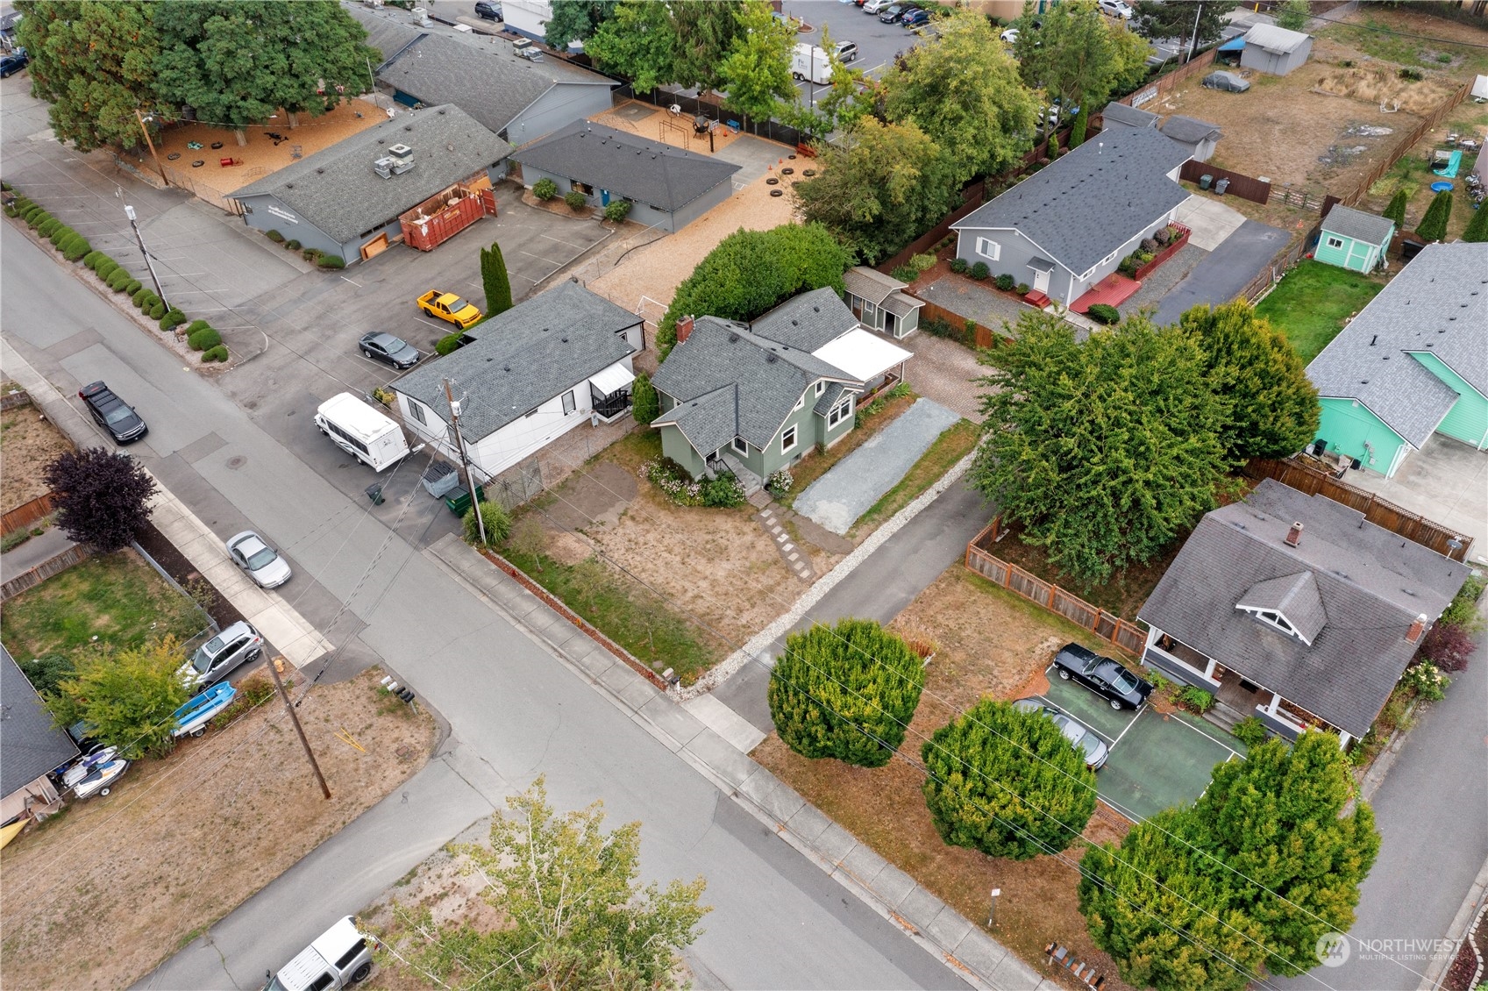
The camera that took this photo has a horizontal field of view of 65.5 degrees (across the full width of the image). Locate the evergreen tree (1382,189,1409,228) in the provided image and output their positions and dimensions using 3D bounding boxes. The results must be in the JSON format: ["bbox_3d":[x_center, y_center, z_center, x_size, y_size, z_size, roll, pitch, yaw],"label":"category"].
[{"bbox_3d":[51.020,-22.414,90.211,1.750,3.200,1.750,30,50,33],"label":"evergreen tree"}]

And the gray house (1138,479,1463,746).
[{"bbox_3d":[26.840,4.490,54.735,10.300,6.400,14.000,30,50,32],"label":"gray house"}]

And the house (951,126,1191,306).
[{"bbox_3d":[27.246,-22.738,90.531,11.000,4.700,22.400,30,50,33],"label":"house"}]

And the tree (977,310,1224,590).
[{"bbox_3d":[18.330,-2.434,60.555,12.300,12.500,12.300,-1,40,1],"label":"tree"}]

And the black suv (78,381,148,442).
[{"bbox_3d":[-40.810,-5.332,75.081,1.950,1.880,4.950,-33,49,-32],"label":"black suv"}]

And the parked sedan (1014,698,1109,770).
[{"bbox_3d":[13.879,10.693,51.819,4.680,1.440,1.800,30,50,31],"label":"parked sedan"}]

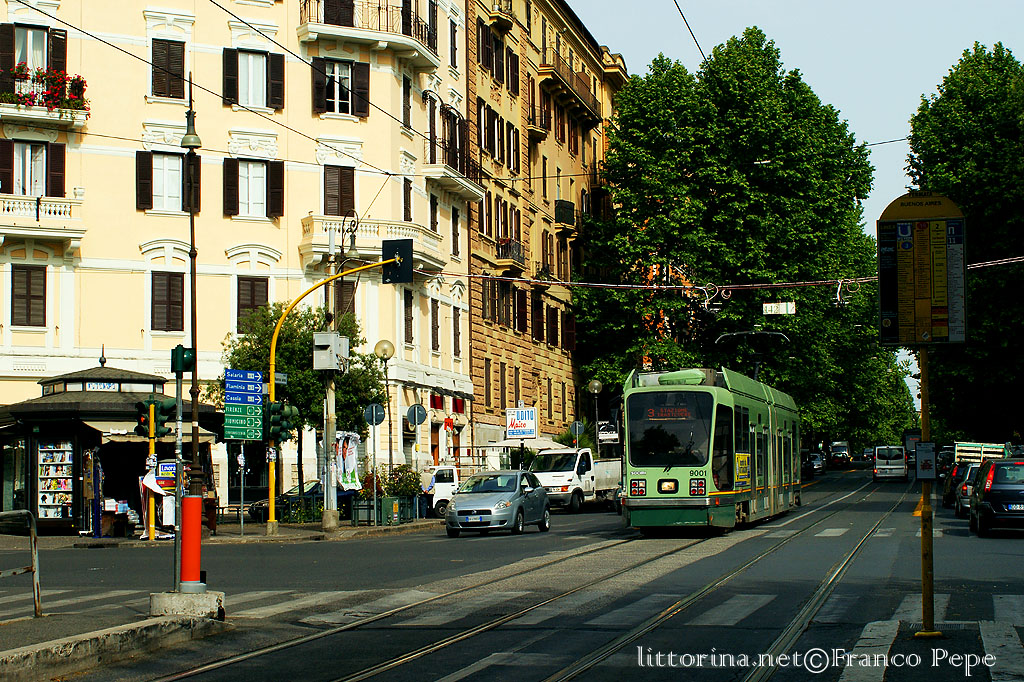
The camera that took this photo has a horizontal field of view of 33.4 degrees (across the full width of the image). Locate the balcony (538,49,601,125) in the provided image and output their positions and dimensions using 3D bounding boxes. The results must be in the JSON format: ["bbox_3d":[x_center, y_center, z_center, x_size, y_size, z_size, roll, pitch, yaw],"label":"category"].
[{"bbox_3d":[3.579,-14.836,101.004,0.849,1.432,14.022,-2,-5,14],"label":"balcony"}]

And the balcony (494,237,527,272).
[{"bbox_3d":[-0.031,-4.160,84.935,0.859,1.258,2.823,-2,-5,14],"label":"balcony"}]

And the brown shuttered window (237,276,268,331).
[{"bbox_3d":[-9.689,-1.346,63.966,1.246,2.133,0.200,2,-6,-28],"label":"brown shuttered window"}]

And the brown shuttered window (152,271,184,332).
[{"bbox_3d":[-12.569,-1.451,62.452,1.218,2.211,0.200,2,-6,-28],"label":"brown shuttered window"}]

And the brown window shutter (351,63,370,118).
[{"bbox_3d":[-5.518,-9.267,62.993,0.600,2.050,0.070,2,-6,-28],"label":"brown window shutter"}]

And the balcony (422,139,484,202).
[{"bbox_3d":[-2.308,-6.915,70.315,0.900,1.428,6.189,-2,-5,14],"label":"balcony"}]

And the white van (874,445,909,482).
[{"bbox_3d":[21.725,7.071,98.000,1.900,1.960,4.750,-2,-4,14],"label":"white van"}]

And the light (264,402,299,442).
[{"bbox_3d":[-5.337,1.887,39.500,0.620,0.930,0.420,2,-6,-28],"label":"light"}]

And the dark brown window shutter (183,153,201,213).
[{"bbox_3d":[-11.297,-5.578,60.229,0.655,2.057,0.070,2,-6,-28],"label":"dark brown window shutter"}]

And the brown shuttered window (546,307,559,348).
[{"bbox_3d":[2.277,-0.792,94.765,0.280,2.203,1.150,-2,-5,14],"label":"brown shuttered window"}]

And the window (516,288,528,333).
[{"bbox_3d":[0.514,-1.554,87.636,0.280,2.143,1.150,-2,-5,14],"label":"window"}]

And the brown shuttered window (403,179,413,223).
[{"bbox_3d":[-4.270,-5.553,69.916,0.200,2.228,1.030,-2,-5,14],"label":"brown shuttered window"}]

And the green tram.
[{"bbox_3d":[5.919,2.960,45.302,2.320,3.480,21.000,-2,-4,14],"label":"green tram"}]

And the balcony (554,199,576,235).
[{"bbox_3d":[2.863,-6.662,91.294,0.800,1.600,2.200,-2,-5,14],"label":"balcony"}]

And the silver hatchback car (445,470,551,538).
[{"bbox_3d":[-0.273,3.798,40.156,1.690,1.490,4.030,-2,-4,15],"label":"silver hatchback car"}]

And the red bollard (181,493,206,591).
[{"bbox_3d":[-3.305,2.098,17.650,0.250,1.020,0.250,-2,-5,11],"label":"red bollard"}]

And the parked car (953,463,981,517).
[{"bbox_3d":[12.652,3.928,45.187,1.660,1.400,3.950,-2,-4,14],"label":"parked car"}]

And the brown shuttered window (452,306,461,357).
[{"bbox_3d":[-2.281,-0.369,70.678,0.120,2.062,1.020,-2,-5,14],"label":"brown shuttered window"}]

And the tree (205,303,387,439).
[{"bbox_3d":[-6.098,1.848,48.500,5.100,5.828,4.800,-2,-5,14],"label":"tree"}]

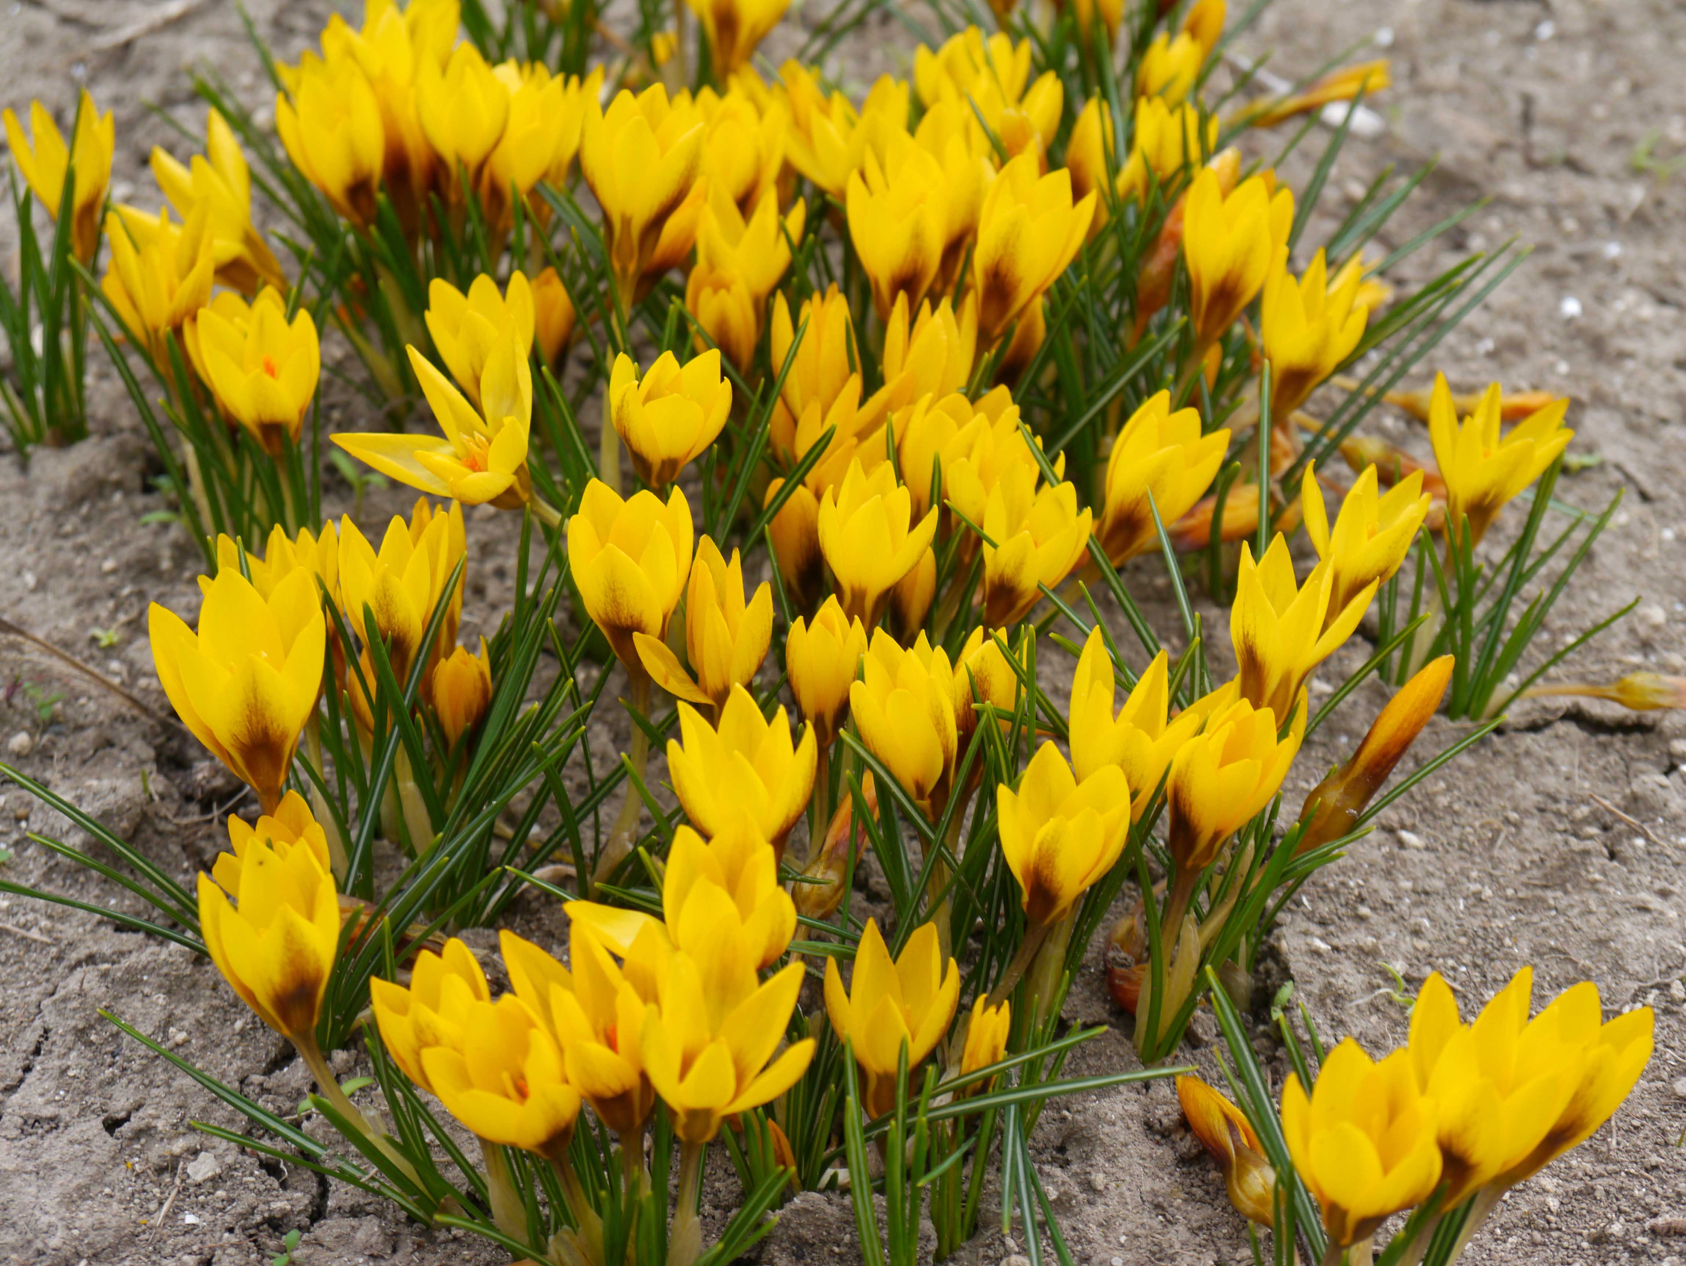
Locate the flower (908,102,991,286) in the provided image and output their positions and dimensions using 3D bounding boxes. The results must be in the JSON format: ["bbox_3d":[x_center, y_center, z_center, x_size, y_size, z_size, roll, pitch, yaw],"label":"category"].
[{"bbox_3d":[0.025,-0.107,0.871,0.026,0.043,0.024,4,35,-3],"label":"flower"}]

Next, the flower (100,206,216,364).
[{"bbox_3d":[-0.158,-0.079,0.820,0.026,0.037,0.025,-4,36,3],"label":"flower"}]

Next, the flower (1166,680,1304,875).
[{"bbox_3d":[0.079,0.032,0.706,0.025,0.039,0.025,15,31,-9],"label":"flower"}]

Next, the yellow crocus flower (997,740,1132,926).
[{"bbox_3d":[0.045,0.042,0.705,0.025,0.037,0.023,8,35,-6],"label":"yellow crocus flower"}]

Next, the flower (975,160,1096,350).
[{"bbox_3d":[0.052,-0.102,0.971,0.031,0.052,0.031,11,37,-9],"label":"flower"}]

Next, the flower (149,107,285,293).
[{"bbox_3d":[-0.179,-0.123,1.030,0.034,0.045,0.034,-25,35,0],"label":"flower"}]

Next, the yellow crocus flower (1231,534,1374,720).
[{"bbox_3d":[0.114,0.002,0.870,0.034,0.048,0.034,5,38,-4],"label":"yellow crocus flower"}]

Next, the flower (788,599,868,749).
[{"bbox_3d":[-0.003,0.010,0.740,0.018,0.034,0.017,0,35,0],"label":"flower"}]

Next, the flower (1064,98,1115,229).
[{"bbox_3d":[0.068,-0.125,0.945,0.017,0.039,0.017,-3,32,2],"label":"flower"}]

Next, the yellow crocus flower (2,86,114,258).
[{"bbox_3d":[-0.228,-0.130,1.018,0.032,0.051,0.032,0,38,0],"label":"yellow crocus flower"}]

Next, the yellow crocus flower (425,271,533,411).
[{"bbox_3d":[-0.102,-0.078,0.990,0.031,0.040,0.031,3,38,0],"label":"yellow crocus flower"}]

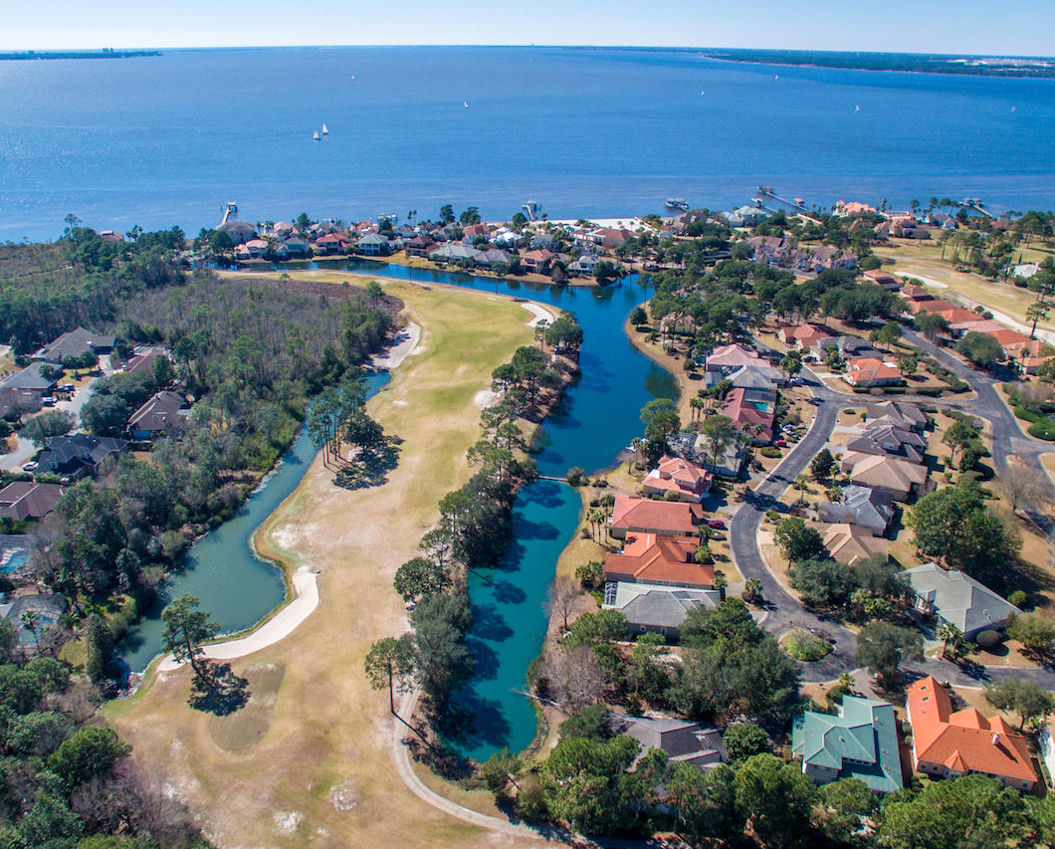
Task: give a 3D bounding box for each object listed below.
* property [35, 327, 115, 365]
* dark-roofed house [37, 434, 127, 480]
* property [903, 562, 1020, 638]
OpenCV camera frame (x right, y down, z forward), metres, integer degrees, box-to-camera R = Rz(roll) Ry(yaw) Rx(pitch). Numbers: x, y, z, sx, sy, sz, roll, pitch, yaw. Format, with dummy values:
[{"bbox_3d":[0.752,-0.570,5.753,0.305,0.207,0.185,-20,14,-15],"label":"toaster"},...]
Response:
[{"bbox_3d":[-187.520,-34.090,297.040,27.000,8.000,26.000,0,28,0],"label":"property"},{"bbox_3d":[-141.230,9.480,222.410,22.000,7.200,20.200,-2,28,-4],"label":"dark-roofed house"},{"bbox_3d":[102.580,40.230,168.550,18.000,6.700,19.500,-9,30,-18],"label":"property"}]

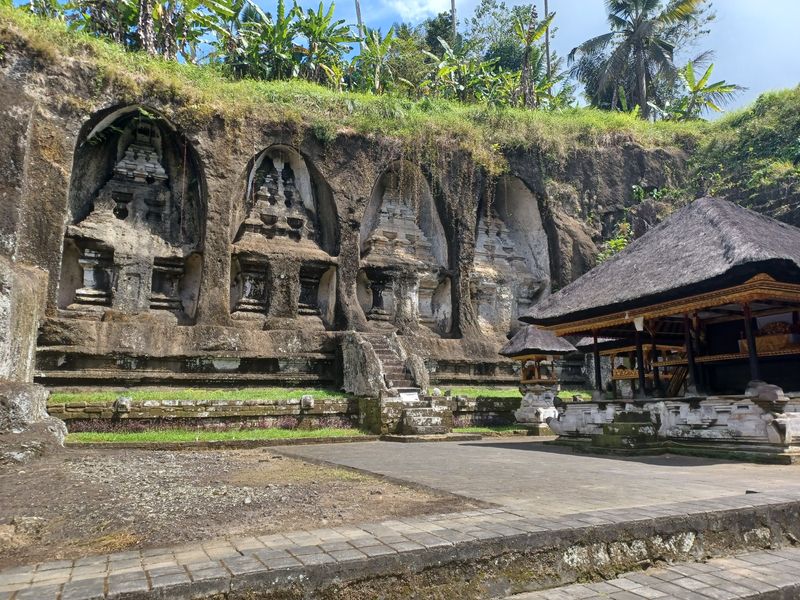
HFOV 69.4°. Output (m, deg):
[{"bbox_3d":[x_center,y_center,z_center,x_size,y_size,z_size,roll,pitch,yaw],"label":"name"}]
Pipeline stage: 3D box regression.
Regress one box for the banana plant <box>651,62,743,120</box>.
[{"bbox_3d":[17.078,-12.025,33.280,5.000,3.520,4.000,-5,-12,26],"label":"banana plant"}]

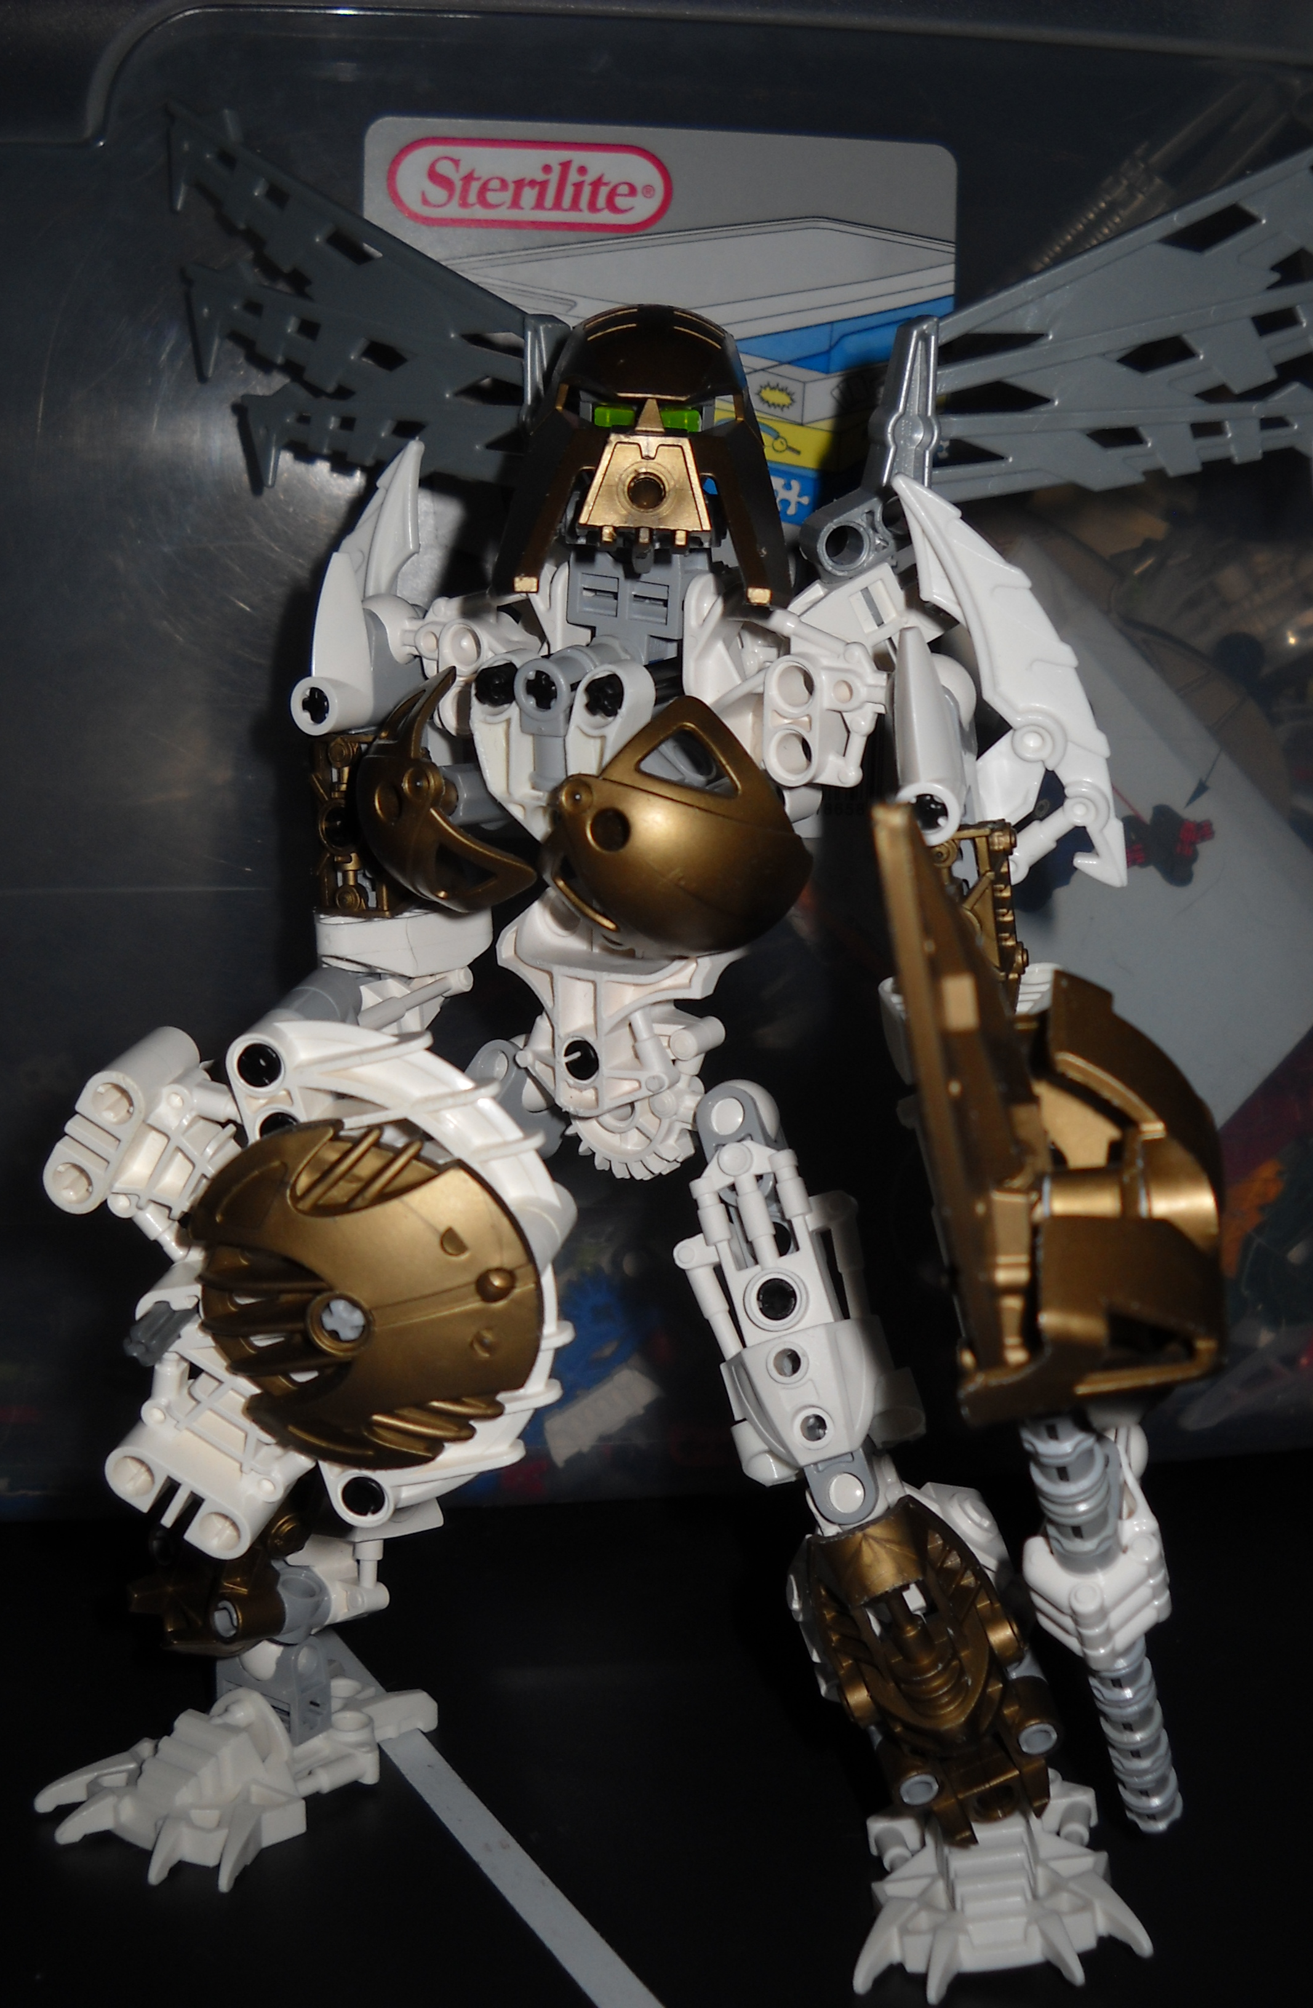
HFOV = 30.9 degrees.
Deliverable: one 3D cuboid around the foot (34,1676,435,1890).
[{"bbox_3d":[-0.056,0.103,0.337,0.036,0.017,0.061,7,8,34],"label":"foot"}]

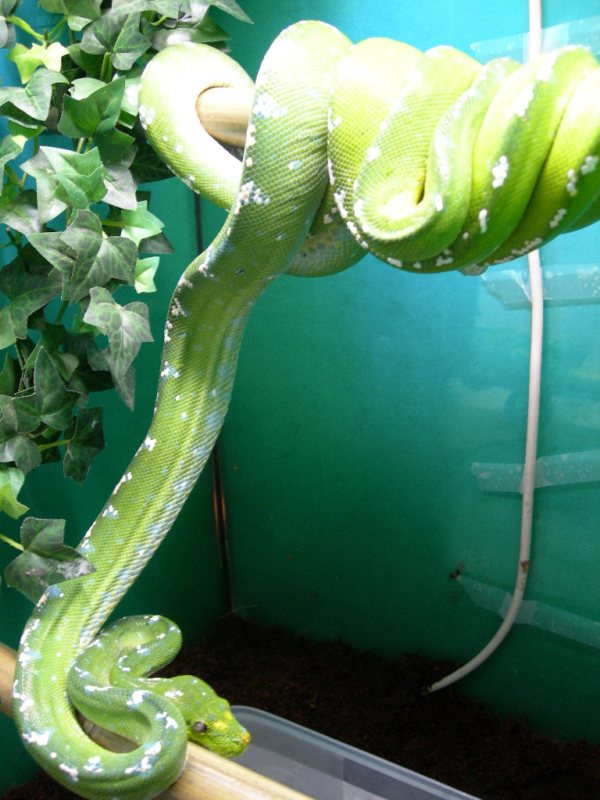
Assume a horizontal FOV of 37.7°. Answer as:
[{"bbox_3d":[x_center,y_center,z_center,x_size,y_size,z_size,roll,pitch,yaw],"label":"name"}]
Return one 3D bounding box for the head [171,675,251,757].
[{"bbox_3d":[-0.048,0.161,0.450,0.049,0.024,0.031,22,31,26],"label":"head"}]

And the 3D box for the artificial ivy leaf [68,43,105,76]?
[{"bbox_3d":[-0.128,-0.205,0.530,0.027,0.022,0.015,0,-11,0],"label":"artificial ivy leaf"}]

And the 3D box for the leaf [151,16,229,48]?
[{"bbox_3d":[-0.066,-0.220,0.525,0.047,0.024,0.021,0,68,0],"label":"leaf"}]

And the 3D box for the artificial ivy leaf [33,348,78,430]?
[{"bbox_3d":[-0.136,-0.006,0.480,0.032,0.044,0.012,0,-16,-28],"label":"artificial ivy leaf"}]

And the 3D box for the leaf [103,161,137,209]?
[{"bbox_3d":[-0.112,-0.132,0.535,0.027,0.030,0.015,0,-6,-9],"label":"leaf"}]

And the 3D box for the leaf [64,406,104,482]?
[{"bbox_3d":[-0.135,0.028,0.550,0.030,0.048,0.020,0,0,-31],"label":"leaf"}]

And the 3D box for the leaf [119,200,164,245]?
[{"bbox_3d":[-0.091,-0.102,0.505,0.027,0.025,0.010,0,-5,-23],"label":"leaf"}]

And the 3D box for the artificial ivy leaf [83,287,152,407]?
[{"bbox_3d":[-0.113,-0.033,0.545,0.042,0.073,0.020,0,0,-9],"label":"artificial ivy leaf"}]

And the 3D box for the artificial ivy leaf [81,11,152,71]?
[{"bbox_3d":[-0.107,-0.209,0.510,0.042,0.036,0.020,0,-14,-6],"label":"artificial ivy leaf"}]

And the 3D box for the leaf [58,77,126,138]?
[{"bbox_3d":[-0.123,-0.173,0.520,0.040,0.039,0.022,0,-17,-6],"label":"leaf"}]

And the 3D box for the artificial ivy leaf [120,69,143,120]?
[{"bbox_3d":[-0.098,-0.179,0.515,0.026,0.031,0.010,0,3,-19],"label":"artificial ivy leaf"}]

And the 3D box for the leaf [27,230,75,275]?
[{"bbox_3d":[-0.136,-0.082,0.490,0.034,0.030,0.010,0,-12,-22],"label":"leaf"}]

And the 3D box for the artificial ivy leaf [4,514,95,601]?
[{"bbox_3d":[-0.126,0.080,0.440,0.045,0.014,0.042,7,53,-12],"label":"artificial ivy leaf"}]

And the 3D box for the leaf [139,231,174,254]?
[{"bbox_3d":[-0.088,-0.094,0.520,0.026,0.022,0.009,0,-11,-17],"label":"leaf"}]

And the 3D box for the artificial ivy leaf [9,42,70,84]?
[{"bbox_3d":[-0.146,-0.188,0.490,0.033,0.026,0.012,0,0,-18],"label":"artificial ivy leaf"}]

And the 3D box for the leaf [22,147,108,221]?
[{"bbox_3d":[-0.140,-0.130,0.525,0.051,0.044,0.020,0,-11,-6],"label":"leaf"}]

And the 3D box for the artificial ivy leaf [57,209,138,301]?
[{"bbox_3d":[-0.122,-0.088,0.530,0.050,0.054,0.020,0,0,-6],"label":"artificial ivy leaf"}]

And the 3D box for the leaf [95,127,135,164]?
[{"bbox_3d":[-0.108,-0.147,0.505,0.027,0.027,0.010,0,0,-20],"label":"leaf"}]

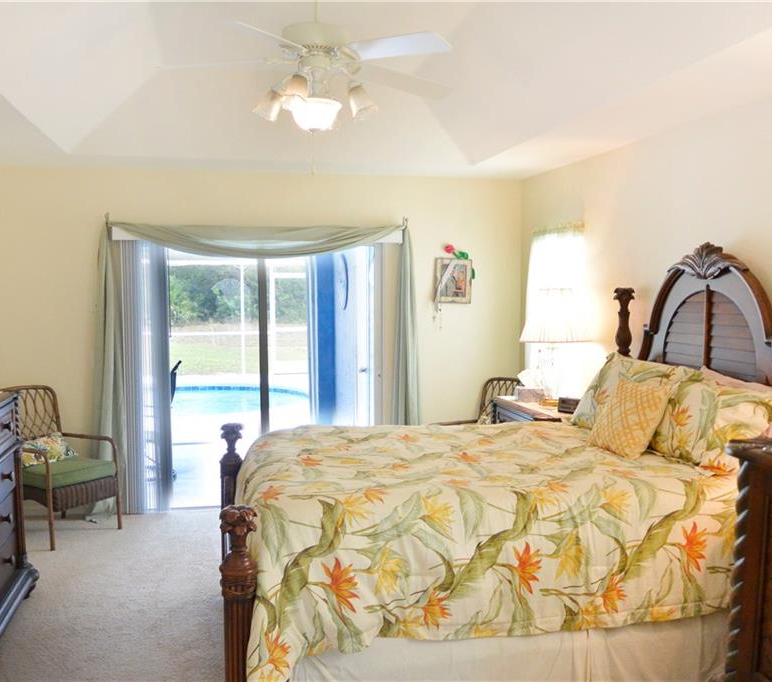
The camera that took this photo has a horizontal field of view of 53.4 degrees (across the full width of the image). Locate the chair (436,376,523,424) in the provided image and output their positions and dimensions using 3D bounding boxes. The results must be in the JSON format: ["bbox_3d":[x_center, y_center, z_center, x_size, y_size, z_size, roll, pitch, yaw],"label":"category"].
[{"bbox_3d":[0.640,0.767,5.581,0.610,0.965,0.560,-3,5,-38],"label":"chair"}]

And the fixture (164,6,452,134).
[{"bbox_3d":[-0.290,-1.182,3.240,1.310,0.596,1.310,-1,4,-12],"label":"fixture"}]

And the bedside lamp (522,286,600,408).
[{"bbox_3d":[1.076,0.050,4.887,0.475,0.785,0.475,-1,4,-12],"label":"bedside lamp"}]

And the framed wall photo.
[{"bbox_3d":[0.528,-0.472,5.975,0.285,0.348,0.025,-1,4,-12],"label":"framed wall photo"}]

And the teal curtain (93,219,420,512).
[{"bbox_3d":[-0.903,0.191,5.644,2.390,2.110,0.160,-1,4,-12],"label":"teal curtain"}]

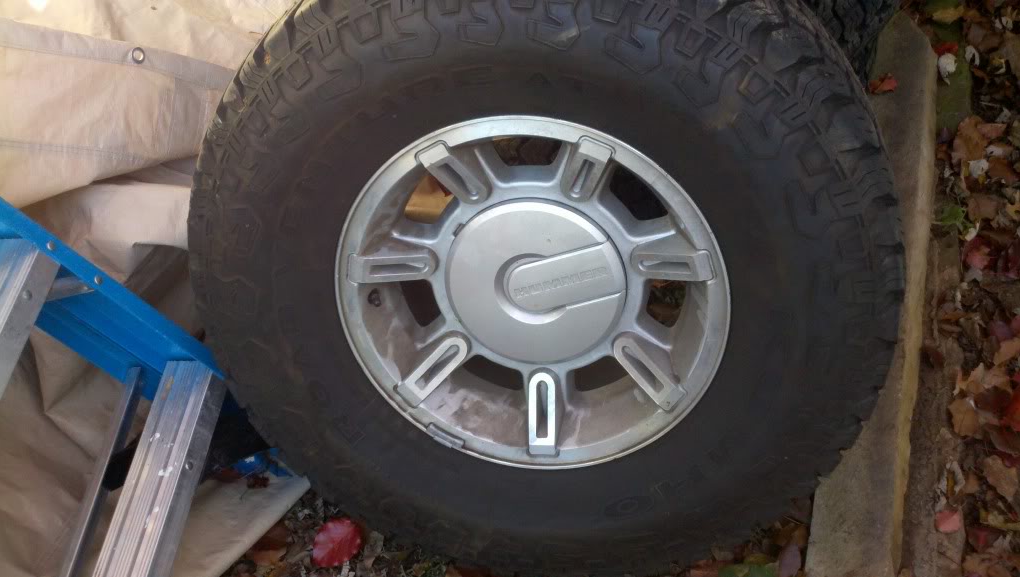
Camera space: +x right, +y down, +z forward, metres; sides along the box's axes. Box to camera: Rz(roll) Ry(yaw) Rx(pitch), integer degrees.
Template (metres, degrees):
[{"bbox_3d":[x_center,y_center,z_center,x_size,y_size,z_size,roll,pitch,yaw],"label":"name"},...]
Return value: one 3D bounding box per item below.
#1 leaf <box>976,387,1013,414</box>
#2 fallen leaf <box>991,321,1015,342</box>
[{"bbox_3d":[0.732,0.167,1.558,0.053,0.014,0.040,-28,51,-12],"label":"leaf"},{"bbox_3d":[0.777,0.065,1.633,0.035,0.012,0.037,-16,50,-2],"label":"fallen leaf"}]

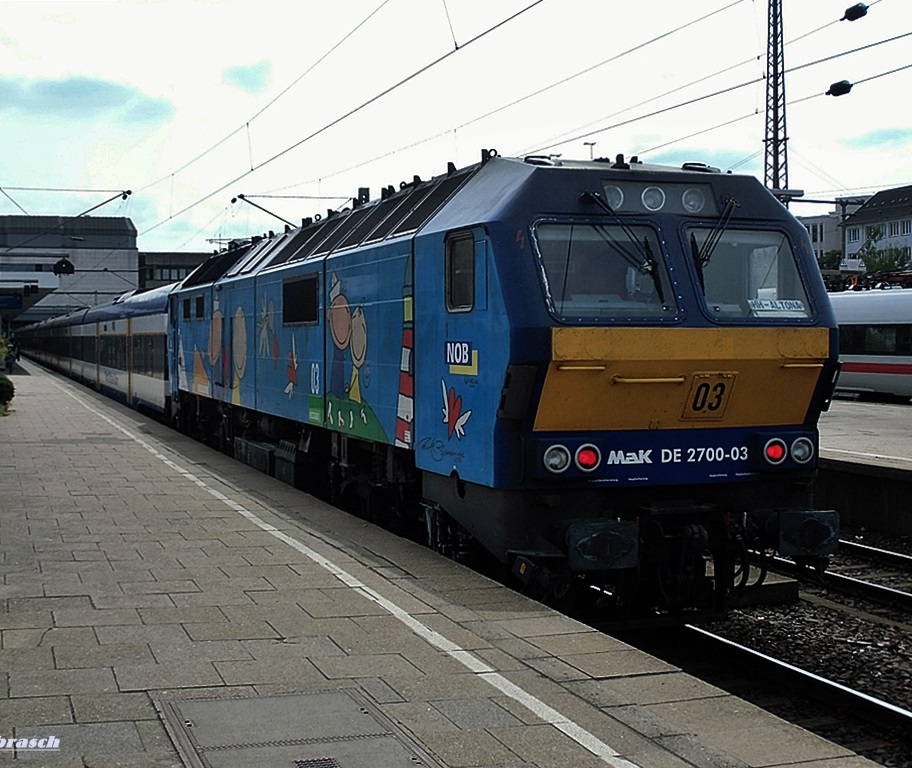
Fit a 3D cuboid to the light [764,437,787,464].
[{"bbox_3d":[2.557,0.540,11.139,0.200,0.200,0.080,-1,2,-19],"label":"light"}]

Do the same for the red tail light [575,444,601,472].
[{"bbox_3d":[1.005,0.563,10.614,0.200,0.200,0.080,-1,2,-19],"label":"red tail light"}]

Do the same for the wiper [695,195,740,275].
[{"bbox_3d":[2.129,-1.183,11.165,0.500,0.800,0.100,-1,-25,-19],"label":"wiper"}]

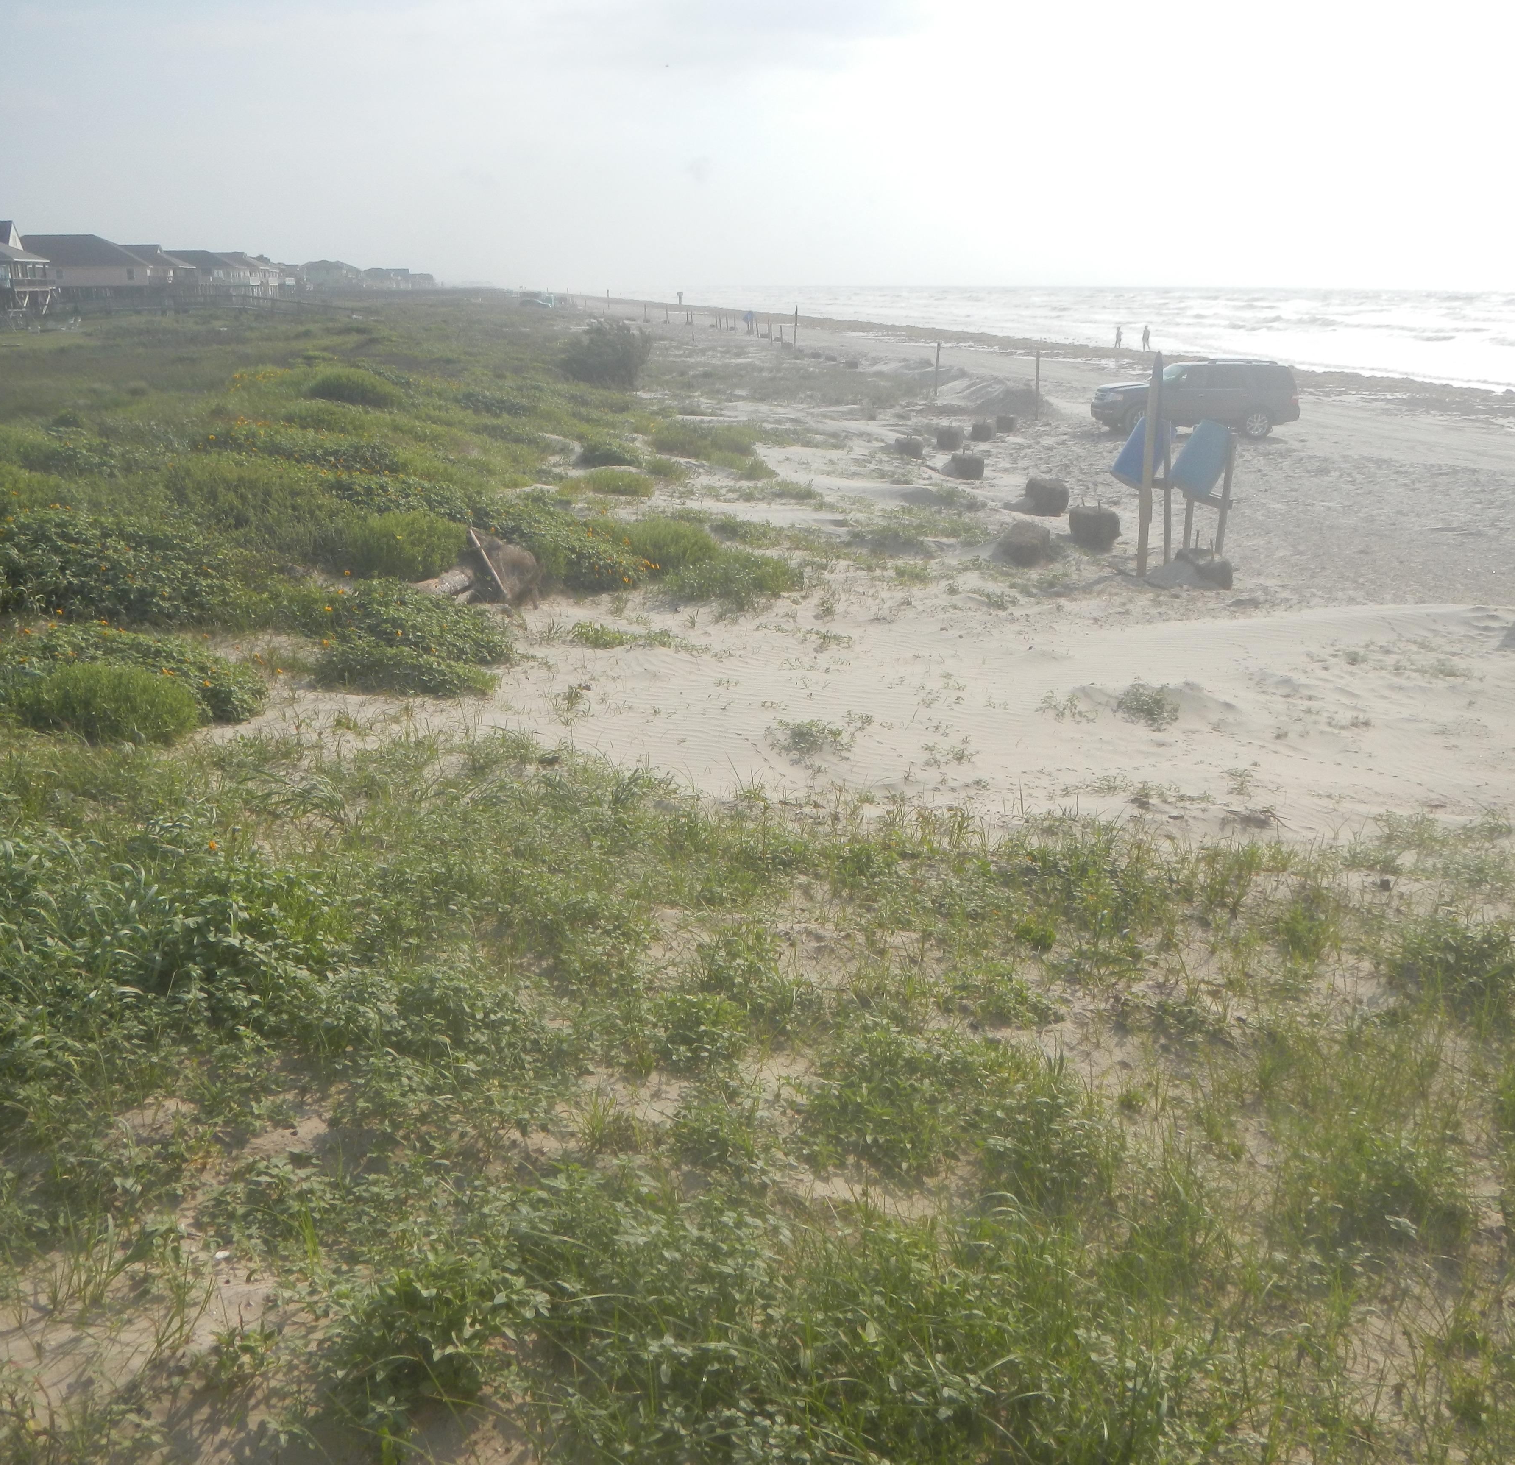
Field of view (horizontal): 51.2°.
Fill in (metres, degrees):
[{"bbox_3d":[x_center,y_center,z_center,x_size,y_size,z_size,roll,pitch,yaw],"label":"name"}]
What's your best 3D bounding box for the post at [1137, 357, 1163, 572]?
[{"bbox_3d":[5.011,-3.395,20.131,0.130,2.795,0.130,4,16,13],"label":"post"}]

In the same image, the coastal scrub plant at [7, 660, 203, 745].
[{"bbox_3d":[-5.091,-0.321,12.226,1.430,0.520,1.150,-6,17,-22],"label":"coastal scrub plant"}]

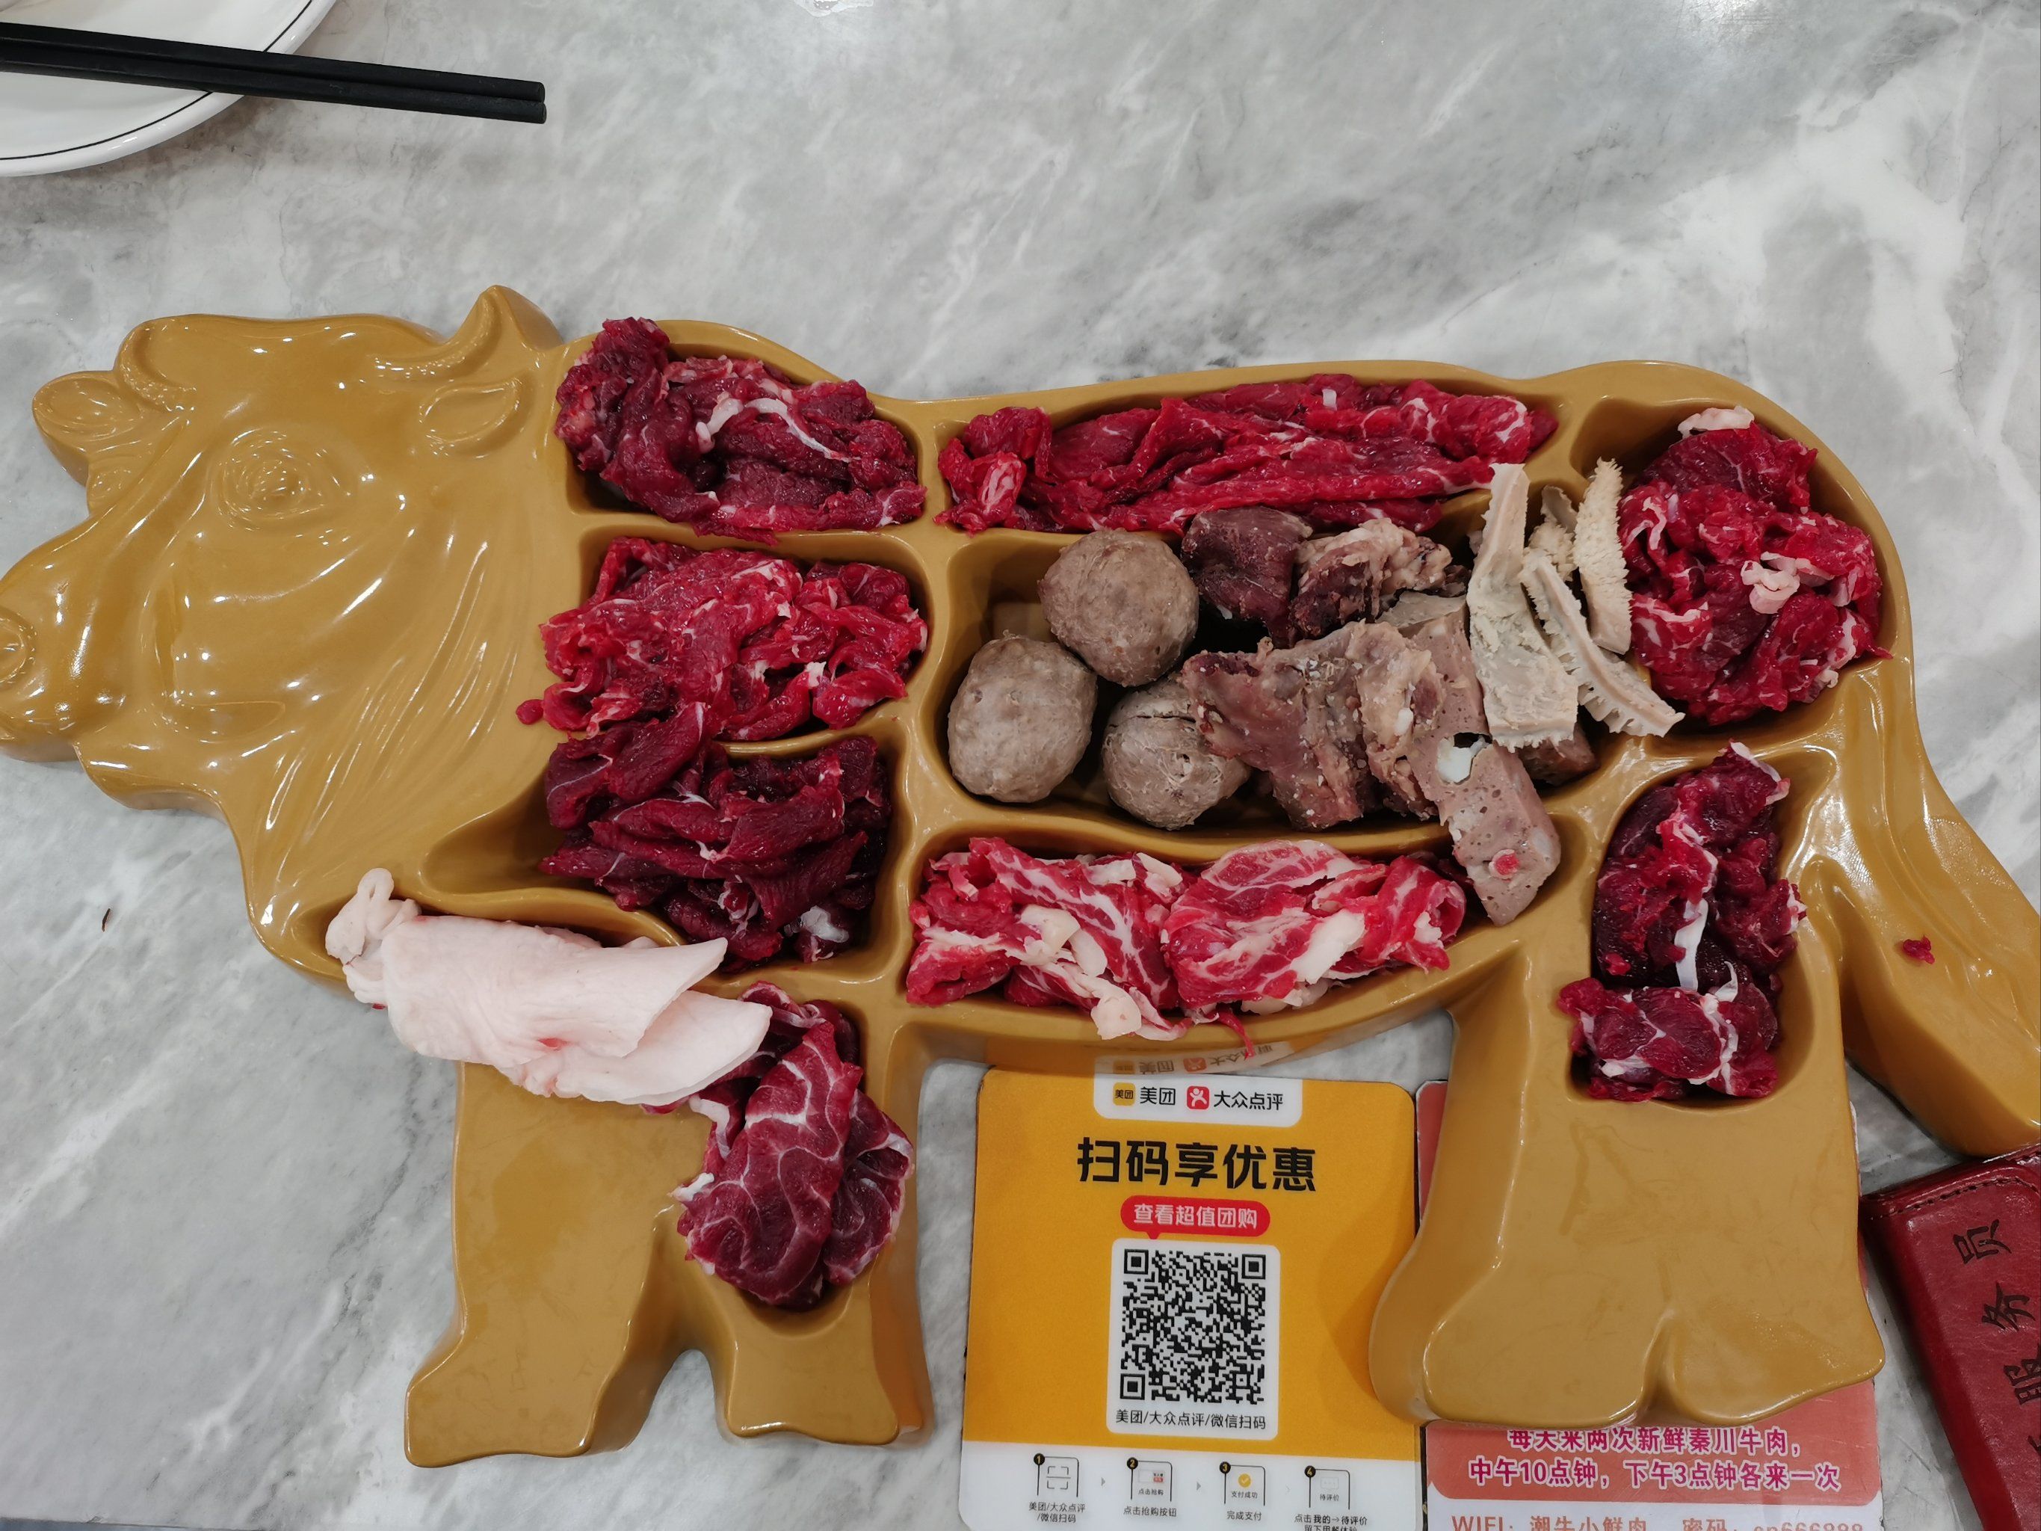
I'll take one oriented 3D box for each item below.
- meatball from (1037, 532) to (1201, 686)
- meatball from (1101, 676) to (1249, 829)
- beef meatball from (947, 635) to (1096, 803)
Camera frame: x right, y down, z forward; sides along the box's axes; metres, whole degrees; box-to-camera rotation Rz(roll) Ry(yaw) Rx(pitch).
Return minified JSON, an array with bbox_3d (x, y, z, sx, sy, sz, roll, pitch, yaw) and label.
[{"bbox_3d":[0.024,-0.038,0.383,0.038,0.037,0.037,0,76,2],"label":"meatball"},{"bbox_3d":[0.037,-0.003,0.379,0.035,0.035,0.036,0,76,2],"label":"meatball"},{"bbox_3d":[0.000,-0.011,0.381,0.035,0.037,0.040,0,76,2],"label":"beef meatball"}]

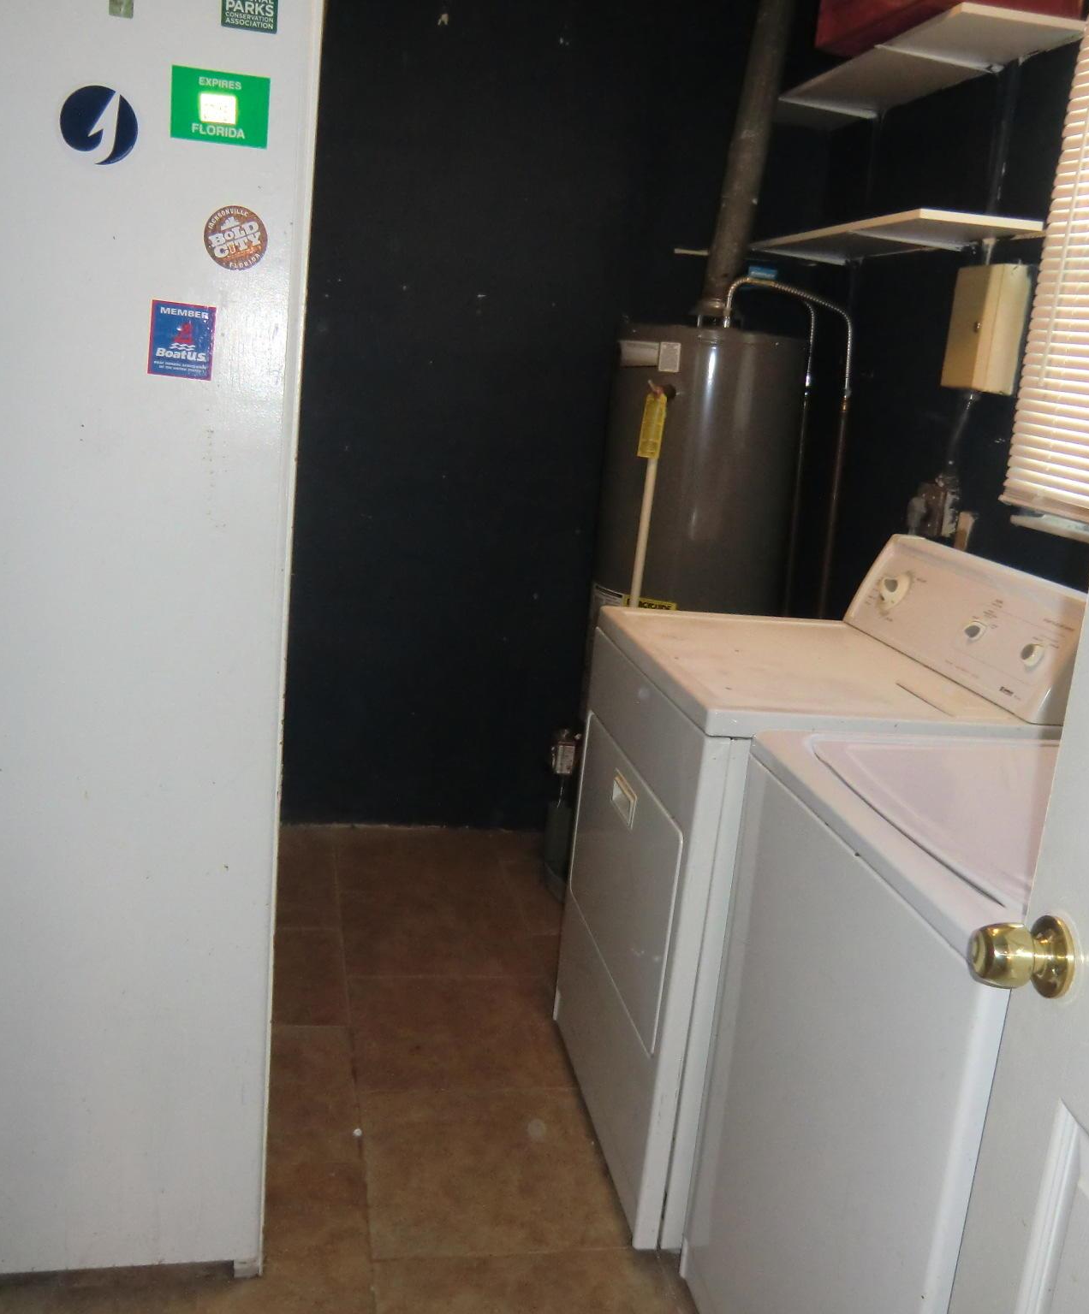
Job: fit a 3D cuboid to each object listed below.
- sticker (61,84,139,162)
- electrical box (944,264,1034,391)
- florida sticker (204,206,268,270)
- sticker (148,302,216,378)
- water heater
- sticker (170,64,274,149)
[{"bbox_3d":[-0.530,-0.633,1.448,0.089,0.089,0.003,3,13,-11],"label":"sticker"},{"bbox_3d":[0.918,-0.685,2.538,0.086,0.250,0.135,3,13,-11],"label":"electrical box"},{"bbox_3d":[-0.381,-0.519,1.504,0.076,0.076,0.003,3,13,-11],"label":"florida sticker"},{"bbox_3d":[-0.453,-0.396,1.522,0.077,0.089,0.003,3,13,-11],"label":"sticker"},{"bbox_3d":[0.380,-0.092,3.316,0.512,1.540,0.512,3,13,-11],"label":"water heater"},{"bbox_3d":[-0.390,-0.662,1.466,0.114,0.081,0.003,3,13,-11],"label":"sticker"}]

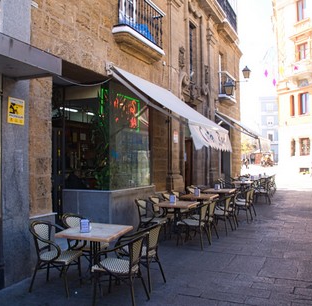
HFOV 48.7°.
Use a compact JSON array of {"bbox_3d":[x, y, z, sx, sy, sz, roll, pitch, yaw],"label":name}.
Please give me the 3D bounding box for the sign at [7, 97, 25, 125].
[{"bbox_3d":[-1.953,-0.580,4.808,0.010,0.350,0.275,-1,-1,23],"label":"sign"}]

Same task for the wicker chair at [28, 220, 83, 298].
[{"bbox_3d":[-1.295,1.353,4.509,0.580,0.860,0.560,-1,-1,17],"label":"wicker chair"}]

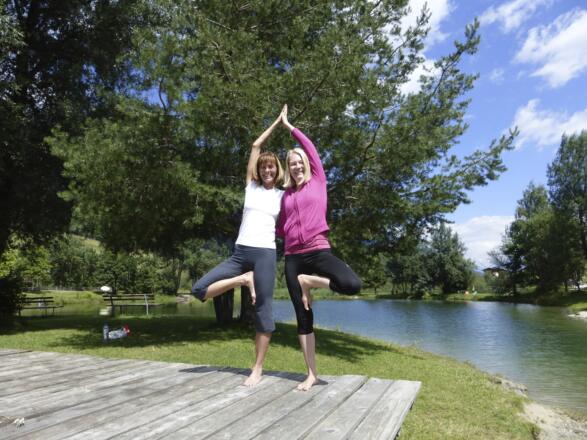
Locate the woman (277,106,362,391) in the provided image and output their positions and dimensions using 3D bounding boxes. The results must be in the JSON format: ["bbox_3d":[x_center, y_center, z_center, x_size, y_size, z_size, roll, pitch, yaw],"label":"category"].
[{"bbox_3d":[0.165,0.108,2.964,0.660,2.000,0.500,-3,-10,15],"label":"woman"}]

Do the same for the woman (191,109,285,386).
[{"bbox_3d":[-0.400,0.128,3.082,0.700,2.000,0.440,1,-10,-3],"label":"woman"}]

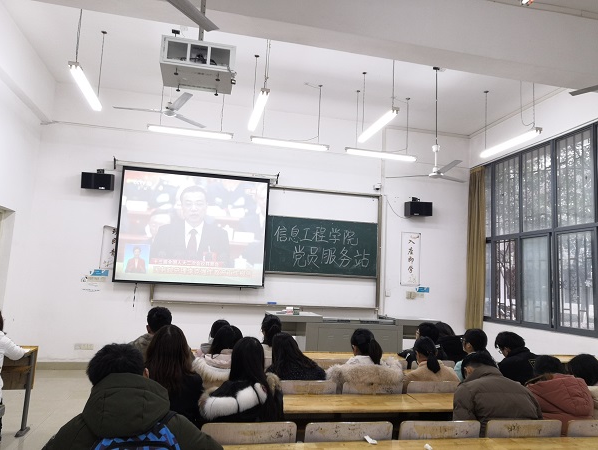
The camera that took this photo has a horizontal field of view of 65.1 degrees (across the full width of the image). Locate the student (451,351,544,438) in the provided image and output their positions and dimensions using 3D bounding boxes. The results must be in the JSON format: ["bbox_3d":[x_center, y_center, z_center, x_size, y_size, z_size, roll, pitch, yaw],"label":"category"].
[{"bbox_3d":[1.206,1.417,3.044,0.580,1.200,0.700,5,-7,-17],"label":"student"}]

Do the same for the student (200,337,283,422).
[{"bbox_3d":[-0.351,1.258,2.664,0.490,1.240,0.620,5,-7,-12],"label":"student"}]

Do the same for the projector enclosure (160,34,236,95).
[{"bbox_3d":[-0.865,-1.360,4.032,0.585,0.234,0.475,4,-7,-12],"label":"projector enclosure"}]

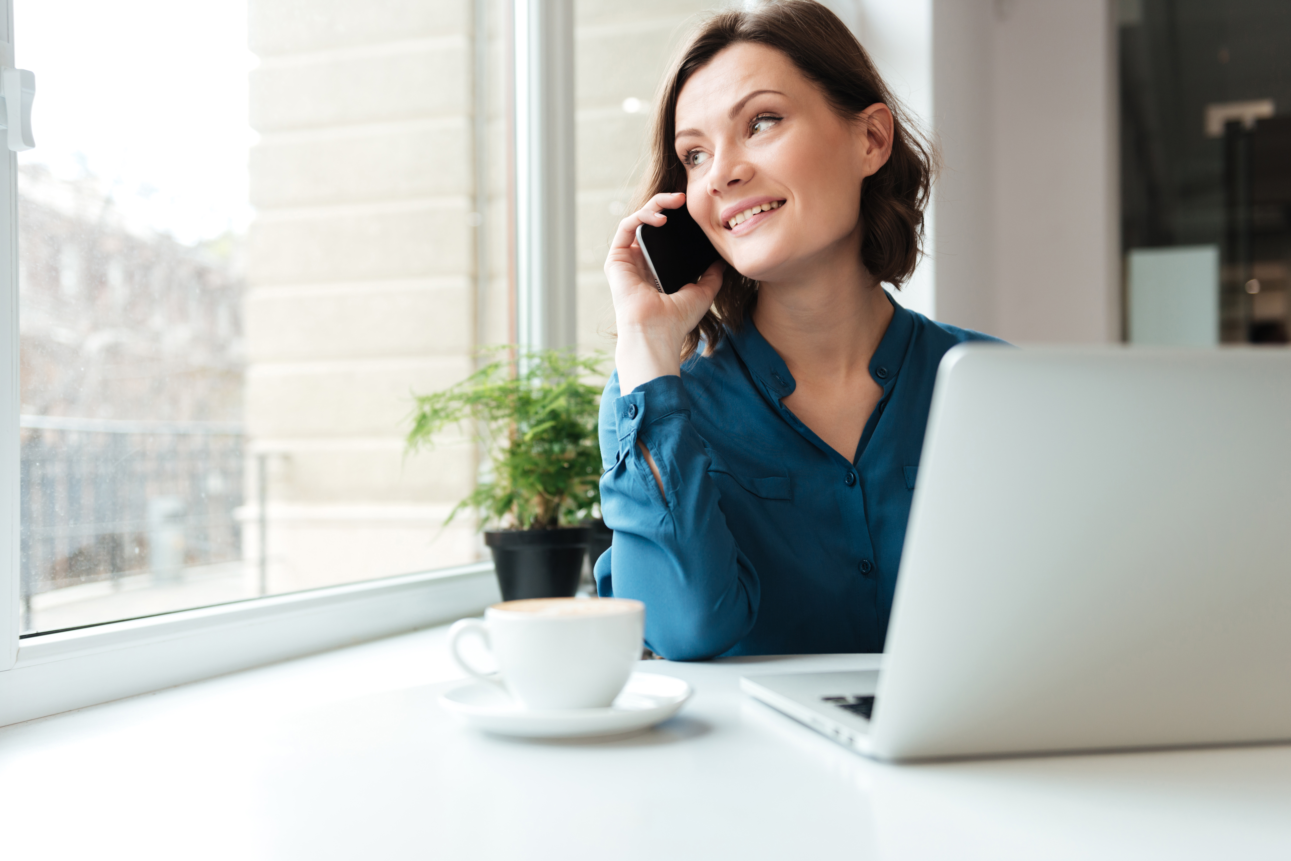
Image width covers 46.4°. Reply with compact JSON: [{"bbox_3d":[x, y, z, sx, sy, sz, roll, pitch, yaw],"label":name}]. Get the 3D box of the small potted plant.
[{"bbox_3d":[-0.158,0.057,1.720,0.232,0.302,0.210,-1,0,0],"label":"small potted plant"}]

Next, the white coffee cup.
[{"bbox_3d":[-0.055,0.127,0.832,0.109,0.058,0.088,-1,0,-4],"label":"white coffee cup"}]

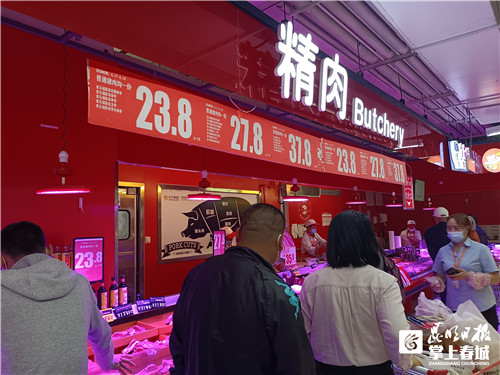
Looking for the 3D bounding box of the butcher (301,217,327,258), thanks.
[{"bbox_3d":[0.965,1.284,5.400,0.420,1.580,0.520,-6,-7,41],"label":"butcher"}]

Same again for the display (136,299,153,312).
[{"bbox_3d":[-0.784,0.880,2.687,0.015,0.080,0.100,-28,-21,36],"label":"display"}]

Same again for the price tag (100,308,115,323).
[{"bbox_3d":[-0.957,0.857,2.414,0.015,0.083,0.090,-28,-21,36],"label":"price tag"}]

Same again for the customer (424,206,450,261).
[{"bbox_3d":[2.545,1.117,4.700,0.500,1.700,0.340,-1,-5,-8],"label":"customer"}]

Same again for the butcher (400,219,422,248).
[{"bbox_3d":[3.577,1.481,7.900,0.480,1.540,0.360,-4,-6,26],"label":"butcher"}]

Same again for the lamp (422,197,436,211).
[{"bbox_3d":[3.788,0.343,7.600,0.290,0.270,0.290,-6,-7,41],"label":"lamp"}]

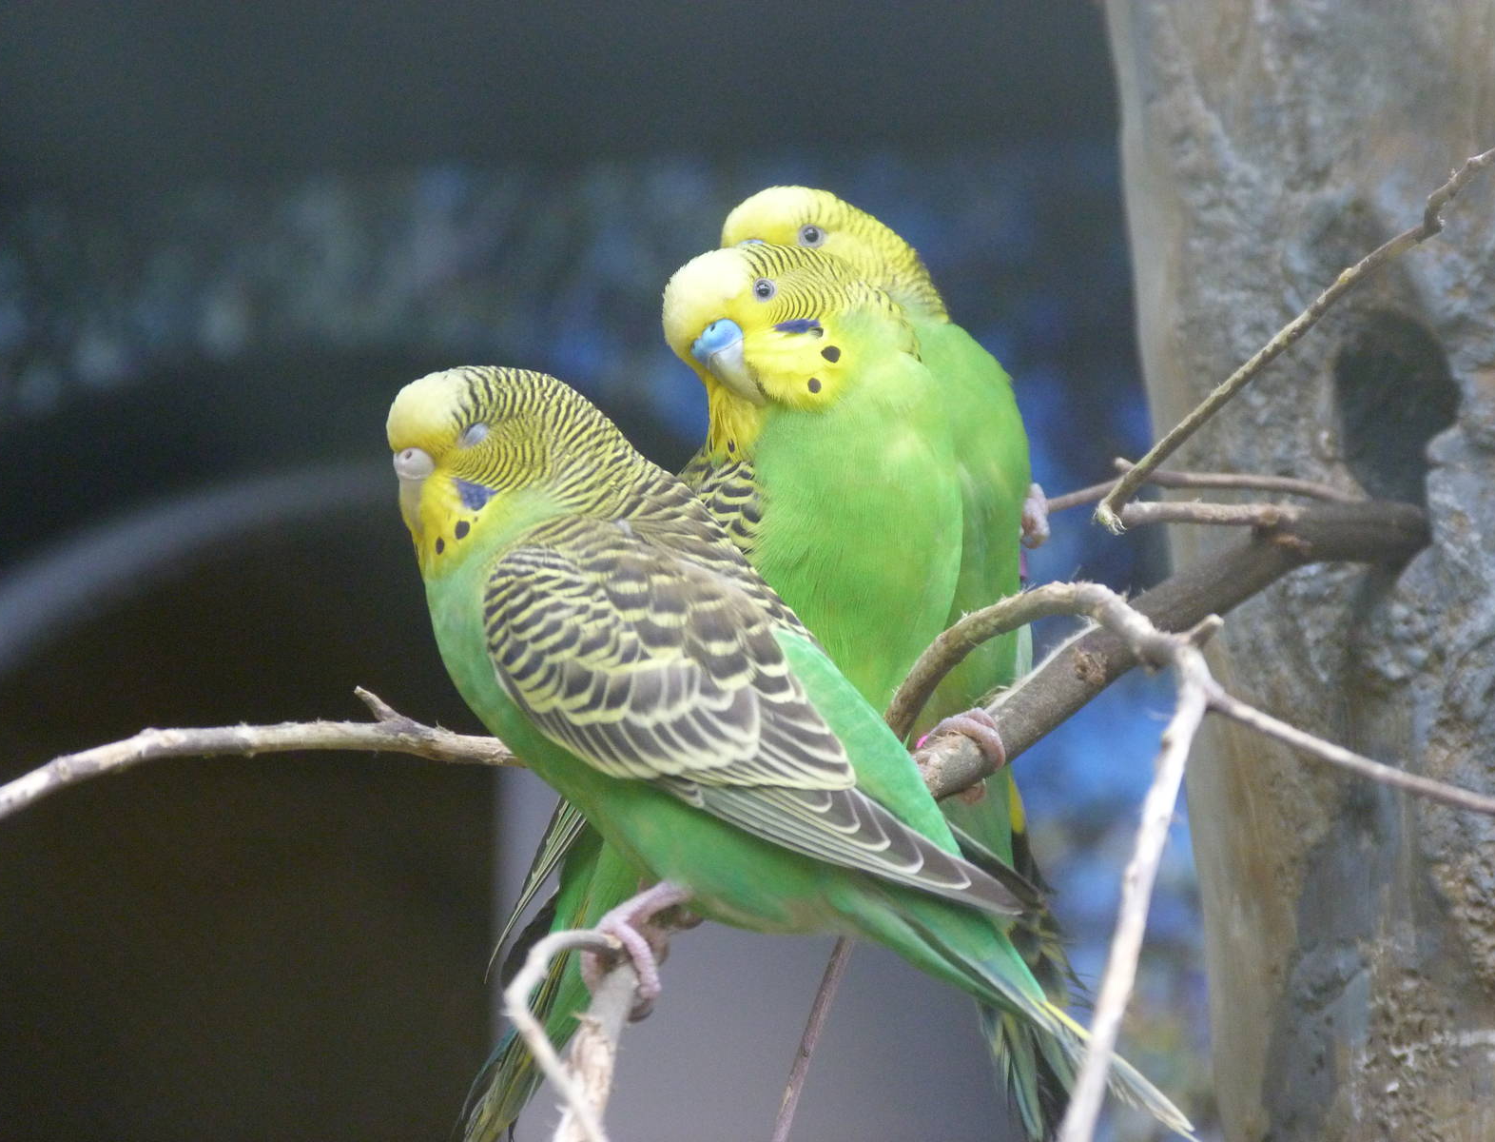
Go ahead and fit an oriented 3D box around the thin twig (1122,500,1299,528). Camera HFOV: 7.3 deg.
[{"bbox_3d":[0.083,-0.010,2.070,0.039,0.005,0.004,0,0,-31],"label":"thin twig"}]

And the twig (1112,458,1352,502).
[{"bbox_3d":[0.087,-0.016,2.080,0.049,0.005,0.004,5,-2,-24],"label":"twig"}]

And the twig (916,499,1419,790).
[{"bbox_3d":[0.076,0.013,2.045,0.121,0.020,0.016,-24,14,-35],"label":"twig"}]

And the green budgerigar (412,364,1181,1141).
[{"bbox_3d":[0.007,0.030,1.950,0.137,0.130,0.055,0,0,15],"label":"green budgerigar"}]

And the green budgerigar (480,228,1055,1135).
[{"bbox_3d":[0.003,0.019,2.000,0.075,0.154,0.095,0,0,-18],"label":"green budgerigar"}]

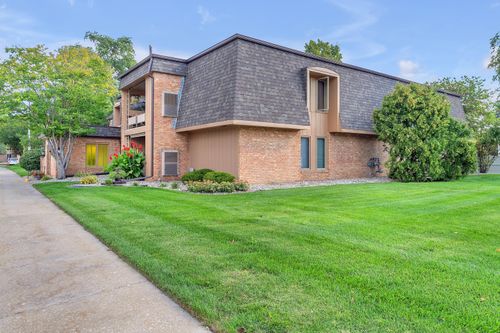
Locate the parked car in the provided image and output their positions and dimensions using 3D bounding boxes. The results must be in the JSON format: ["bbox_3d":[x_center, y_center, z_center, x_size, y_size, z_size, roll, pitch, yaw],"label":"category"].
[{"bbox_3d":[-47.012,-1.158,63.203,1.850,1.520,4.500,-1,2,-37],"label":"parked car"}]

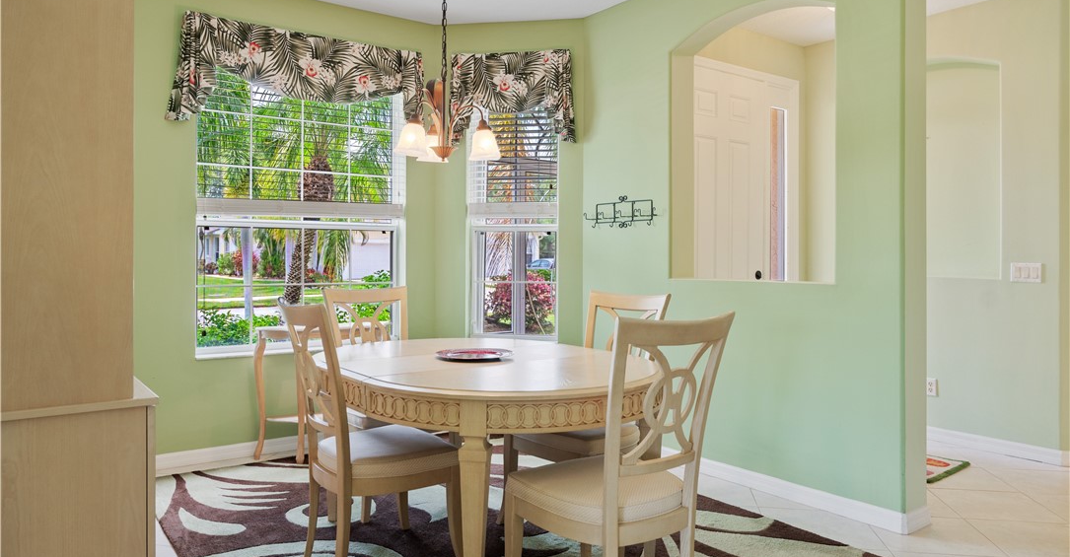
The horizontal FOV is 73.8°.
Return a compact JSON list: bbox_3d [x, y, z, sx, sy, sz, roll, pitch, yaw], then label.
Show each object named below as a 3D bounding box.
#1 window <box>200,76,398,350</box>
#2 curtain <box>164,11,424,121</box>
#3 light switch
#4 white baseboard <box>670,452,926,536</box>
[{"bbox_3d":[-1.444,-0.433,4.508,1.310,1.760,0.130,-1,1,-35],"label":"window"},{"bbox_3d":[-1.390,-1.194,4.386,1.590,0.630,0.140,-1,1,-35],"label":"curtain"},{"bbox_3d":[2.917,-0.033,4.240,0.015,0.114,0.161,-1,1,-37],"label":"light switch"},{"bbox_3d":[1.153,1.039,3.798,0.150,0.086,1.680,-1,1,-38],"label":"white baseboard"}]

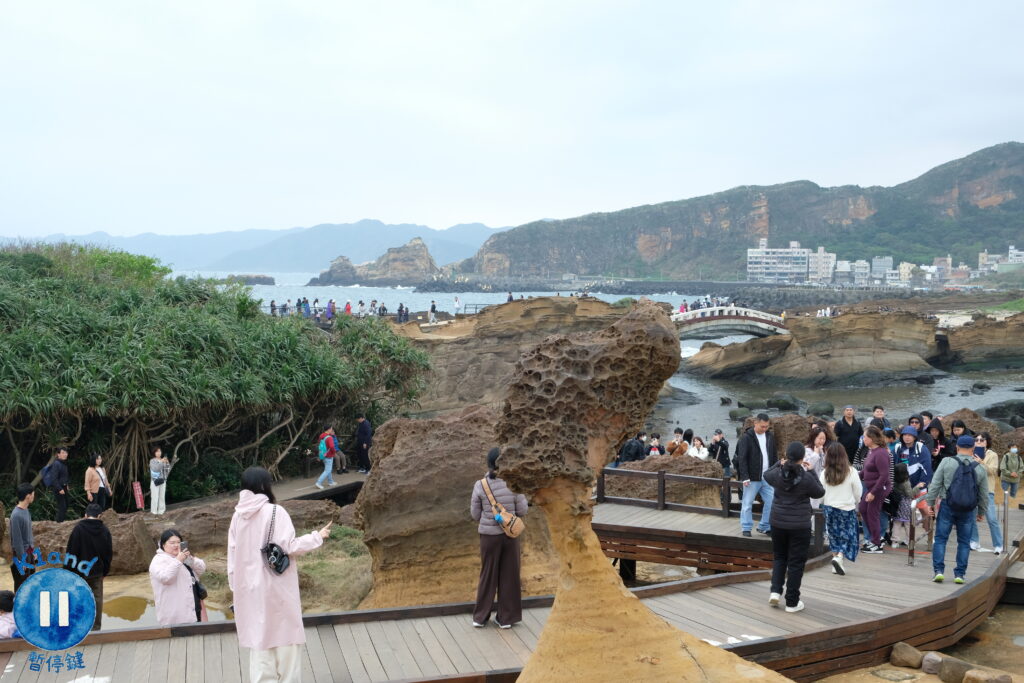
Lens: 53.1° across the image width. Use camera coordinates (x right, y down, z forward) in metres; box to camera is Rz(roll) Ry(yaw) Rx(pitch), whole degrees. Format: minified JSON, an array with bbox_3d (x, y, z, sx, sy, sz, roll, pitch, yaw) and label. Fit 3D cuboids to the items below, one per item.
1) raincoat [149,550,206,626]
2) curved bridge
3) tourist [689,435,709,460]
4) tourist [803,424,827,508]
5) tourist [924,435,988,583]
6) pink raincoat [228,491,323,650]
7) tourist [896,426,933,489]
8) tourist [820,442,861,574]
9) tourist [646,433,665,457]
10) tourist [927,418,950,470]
[{"bbox_3d":[-3.298,2.503,10.097,0.440,0.920,0.530,3,5,38],"label":"raincoat"},{"bbox_3d":[20.342,-1.828,96.000,11.000,2.900,3.300,0,4,-3],"label":"curved bridge"},{"bbox_3d":[3.879,2.785,21.355,0.480,1.580,0.380,2,4,23],"label":"tourist"},{"bbox_3d":[4.188,1.980,14.156,0.480,1.610,0.380,0,4,-6],"label":"tourist"},{"bbox_3d":[5.144,1.933,11.884,0.680,1.700,0.500,1,4,12],"label":"tourist"},{"bbox_3d":[-1.794,1.688,7.735,0.570,1.140,0.440,1,4,19],"label":"pink raincoat"},{"bbox_3d":[5.620,2.005,14.357,0.540,1.640,0.420,2,5,29],"label":"tourist"},{"bbox_3d":[3.979,1.999,12.368,0.480,1.560,0.420,1,4,13],"label":"tourist"},{"bbox_3d":[2.993,2.732,21.357,0.520,1.650,0.450,1,4,8],"label":"tourist"},{"bbox_3d":[6.411,1.963,15.357,0.500,1.630,0.420,2,5,30],"label":"tourist"}]

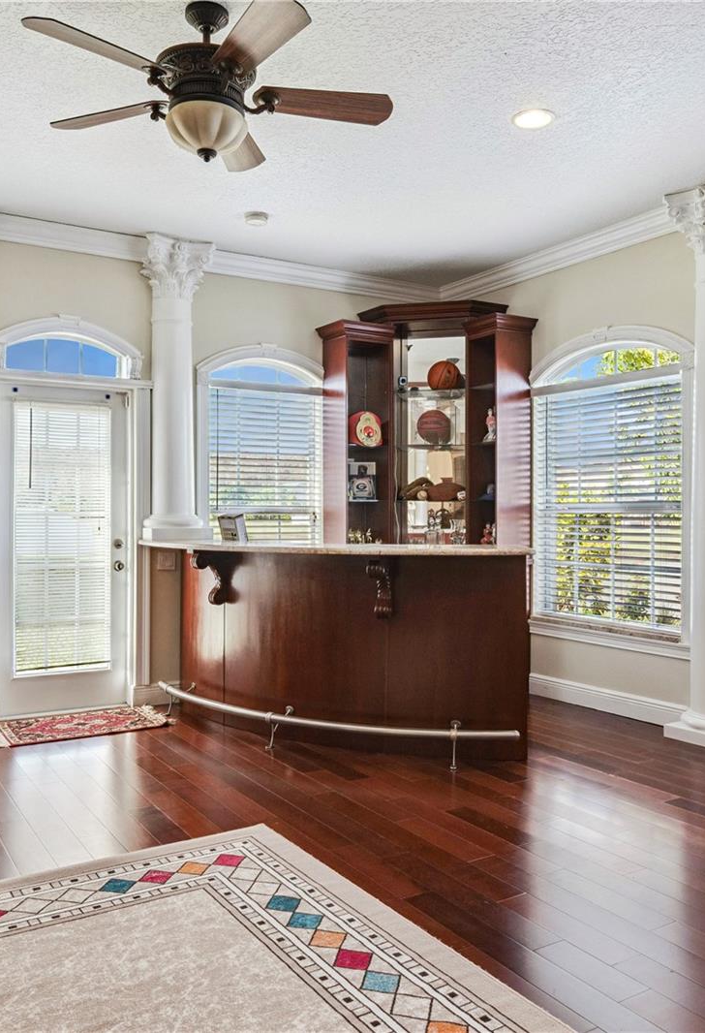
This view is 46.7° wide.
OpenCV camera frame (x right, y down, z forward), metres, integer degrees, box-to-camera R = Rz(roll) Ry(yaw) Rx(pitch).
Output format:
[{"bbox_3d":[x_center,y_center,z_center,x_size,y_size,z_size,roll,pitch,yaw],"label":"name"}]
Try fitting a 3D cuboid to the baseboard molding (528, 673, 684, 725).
[{"bbox_3d":[1.594,1.174,5.270,0.022,0.152,1.225,0,0,-34],"label":"baseboard molding"}]

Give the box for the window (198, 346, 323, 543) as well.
[{"bbox_3d":[-0.606,-0.228,5.844,1.070,1.965,0.130,0,0,-30],"label":"window"}]

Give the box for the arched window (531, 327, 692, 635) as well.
[{"bbox_3d":[1.607,-0.223,5.190,0.130,1.955,1.315,0,0,-34],"label":"arched window"}]

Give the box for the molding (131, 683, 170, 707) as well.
[{"bbox_3d":[-1.308,1.180,5.432,0.325,0.140,0.022,0,0,-29],"label":"molding"}]

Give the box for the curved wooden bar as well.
[{"bbox_3d":[-0.209,0.710,4.726,2.647,1.080,0.852,0,0,27],"label":"curved wooden bar"}]

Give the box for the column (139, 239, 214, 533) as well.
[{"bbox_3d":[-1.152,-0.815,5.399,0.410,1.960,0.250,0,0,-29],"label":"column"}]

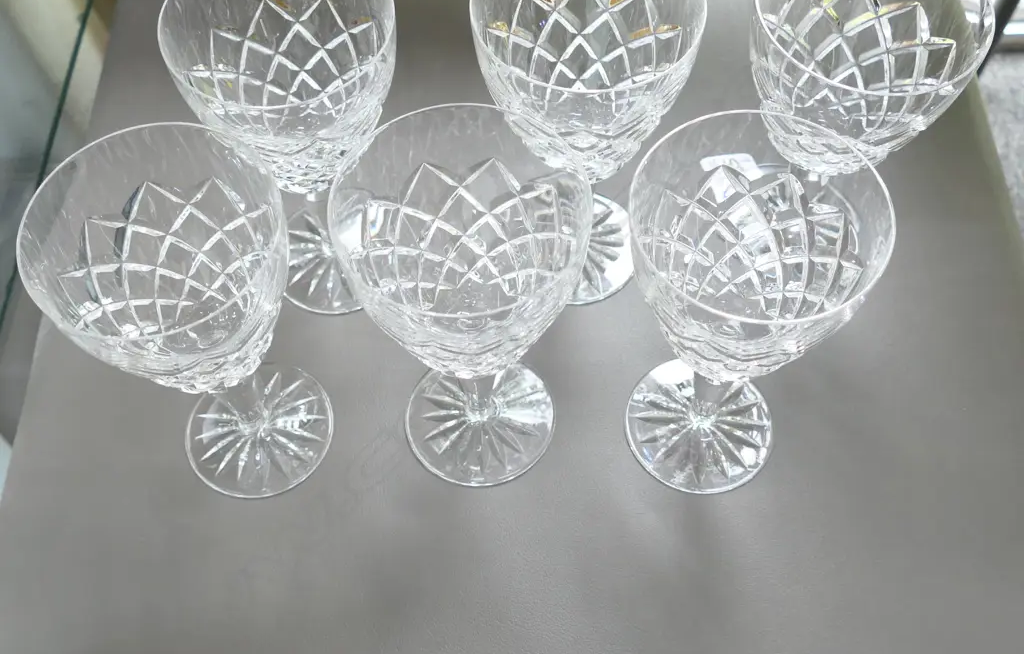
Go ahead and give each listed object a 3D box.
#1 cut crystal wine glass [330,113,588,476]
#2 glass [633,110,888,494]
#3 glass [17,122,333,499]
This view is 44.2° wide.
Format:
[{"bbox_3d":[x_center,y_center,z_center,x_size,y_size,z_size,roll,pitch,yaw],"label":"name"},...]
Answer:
[{"bbox_3d":[-0.014,0.000,0.450,0.081,0.147,0.081,0,59,1],"label":"cut crystal wine glass"},{"bbox_3d":[0.076,0.002,0.449,0.081,0.147,0.081,0,59,1],"label":"glass"},{"bbox_3d":[-0.107,0.006,0.448,0.081,0.147,0.081,0,59,1],"label":"glass"}]

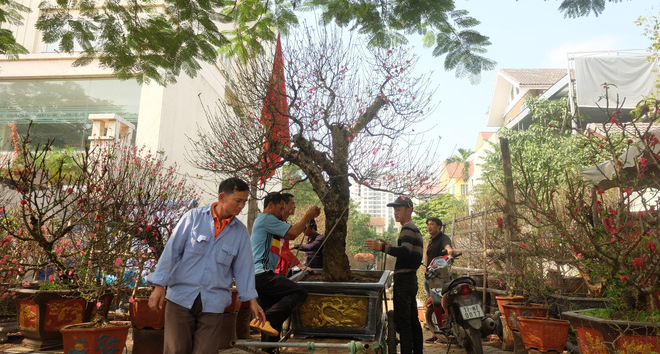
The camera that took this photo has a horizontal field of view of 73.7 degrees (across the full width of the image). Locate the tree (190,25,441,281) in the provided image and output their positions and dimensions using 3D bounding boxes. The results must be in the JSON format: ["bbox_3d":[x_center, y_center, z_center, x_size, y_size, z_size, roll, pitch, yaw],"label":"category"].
[{"bbox_3d":[-0.123,-0.227,4.220,2.350,2.360,2.200,2,-11,0],"label":"tree"}]

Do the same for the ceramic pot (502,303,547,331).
[{"bbox_3d":[2.076,1.510,4.696,0.460,0.270,0.440,0,-11,11],"label":"ceramic pot"}]

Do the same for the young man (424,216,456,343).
[{"bbox_3d":[1.426,1.341,5.847,0.500,1.620,0.380,-4,-13,29],"label":"young man"}]

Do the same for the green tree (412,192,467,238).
[{"bbox_3d":[3.643,2.208,14.874,2.200,3.500,2.200,2,-11,0],"label":"green tree"}]

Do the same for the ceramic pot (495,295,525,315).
[{"bbox_3d":[2.232,1.602,5.442,0.360,0.250,0.360,2,-11,0],"label":"ceramic pot"}]

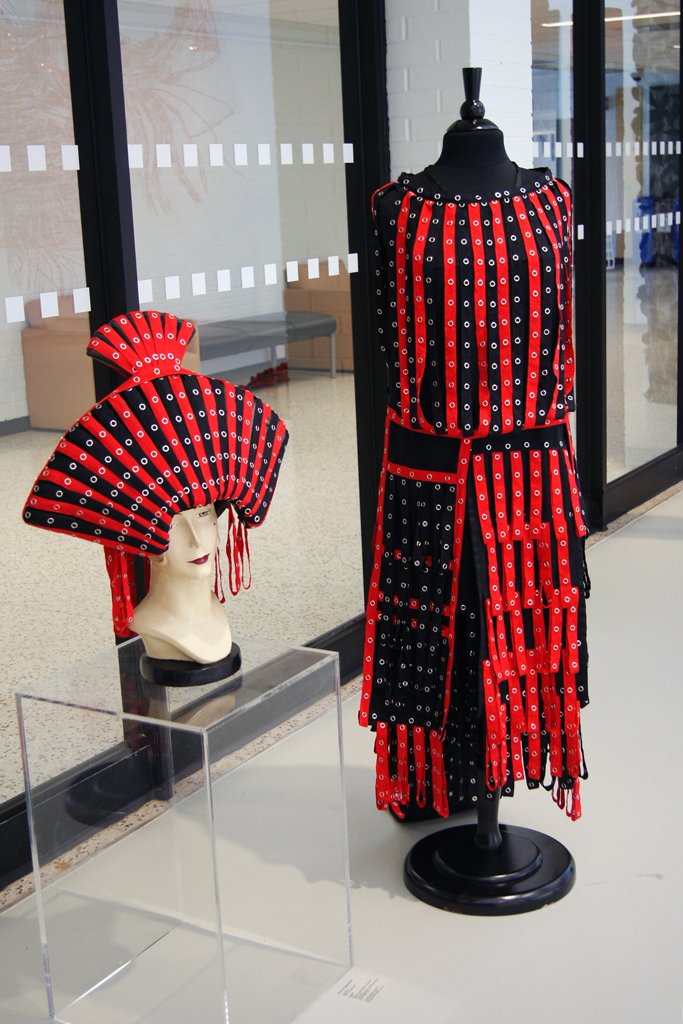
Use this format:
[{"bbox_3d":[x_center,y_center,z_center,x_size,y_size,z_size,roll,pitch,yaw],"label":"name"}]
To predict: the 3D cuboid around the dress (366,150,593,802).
[{"bbox_3d":[0.268,-0.004,2.668,0.460,1.370,0.340,-4,14,-4],"label":"dress"}]

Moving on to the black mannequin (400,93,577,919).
[{"bbox_3d":[0.293,-0.021,2.667,0.400,1.710,0.385,-4,14,-4],"label":"black mannequin"}]

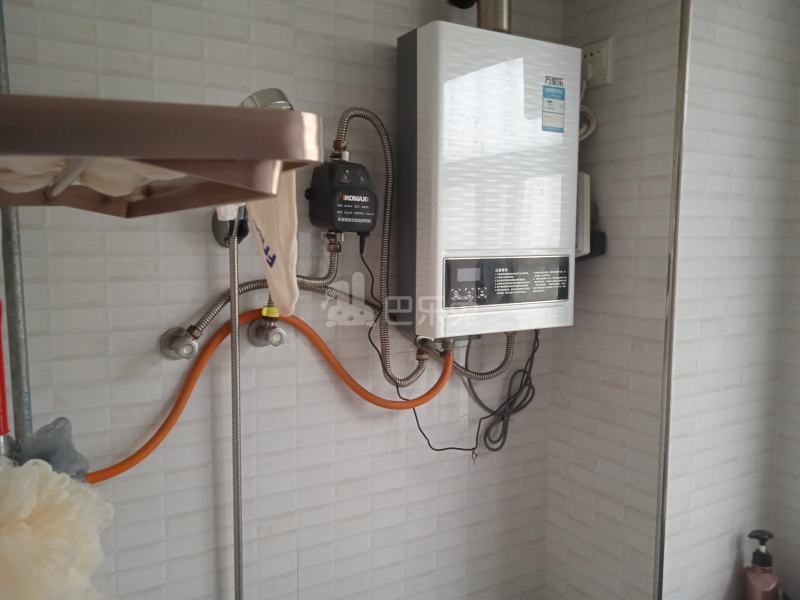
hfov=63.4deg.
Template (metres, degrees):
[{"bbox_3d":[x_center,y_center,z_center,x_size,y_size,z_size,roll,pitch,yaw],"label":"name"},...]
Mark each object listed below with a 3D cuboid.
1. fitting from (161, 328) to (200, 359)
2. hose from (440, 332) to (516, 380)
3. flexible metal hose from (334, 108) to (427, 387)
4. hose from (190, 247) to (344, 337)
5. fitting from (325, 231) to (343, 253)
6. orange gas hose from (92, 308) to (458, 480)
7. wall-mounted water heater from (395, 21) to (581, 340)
[{"bbox_3d":[-0.333,0.071,0.996,0.054,0.054,0.073,-3,6,-30],"label":"fitting"},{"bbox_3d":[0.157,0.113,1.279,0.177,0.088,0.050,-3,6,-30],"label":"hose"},{"bbox_3d":[-0.029,-0.083,1.137,0.186,0.484,0.055,-3,6,-31],"label":"flexible metal hose"},{"bbox_3d":[-0.213,-0.018,1.045,0.251,0.130,0.038,-3,6,-31],"label":"hose"},{"bbox_3d":[-0.112,-0.099,1.095,0.028,0.037,0.027,0,5,0],"label":"fitting"},{"bbox_3d":[-0.183,0.136,1.080,0.636,0.240,0.060,-3,6,-31],"label":"orange gas hose"},{"bbox_3d":[0.168,-0.208,1.220,0.330,0.528,0.128,-3,6,-31],"label":"wall-mounted water heater"}]

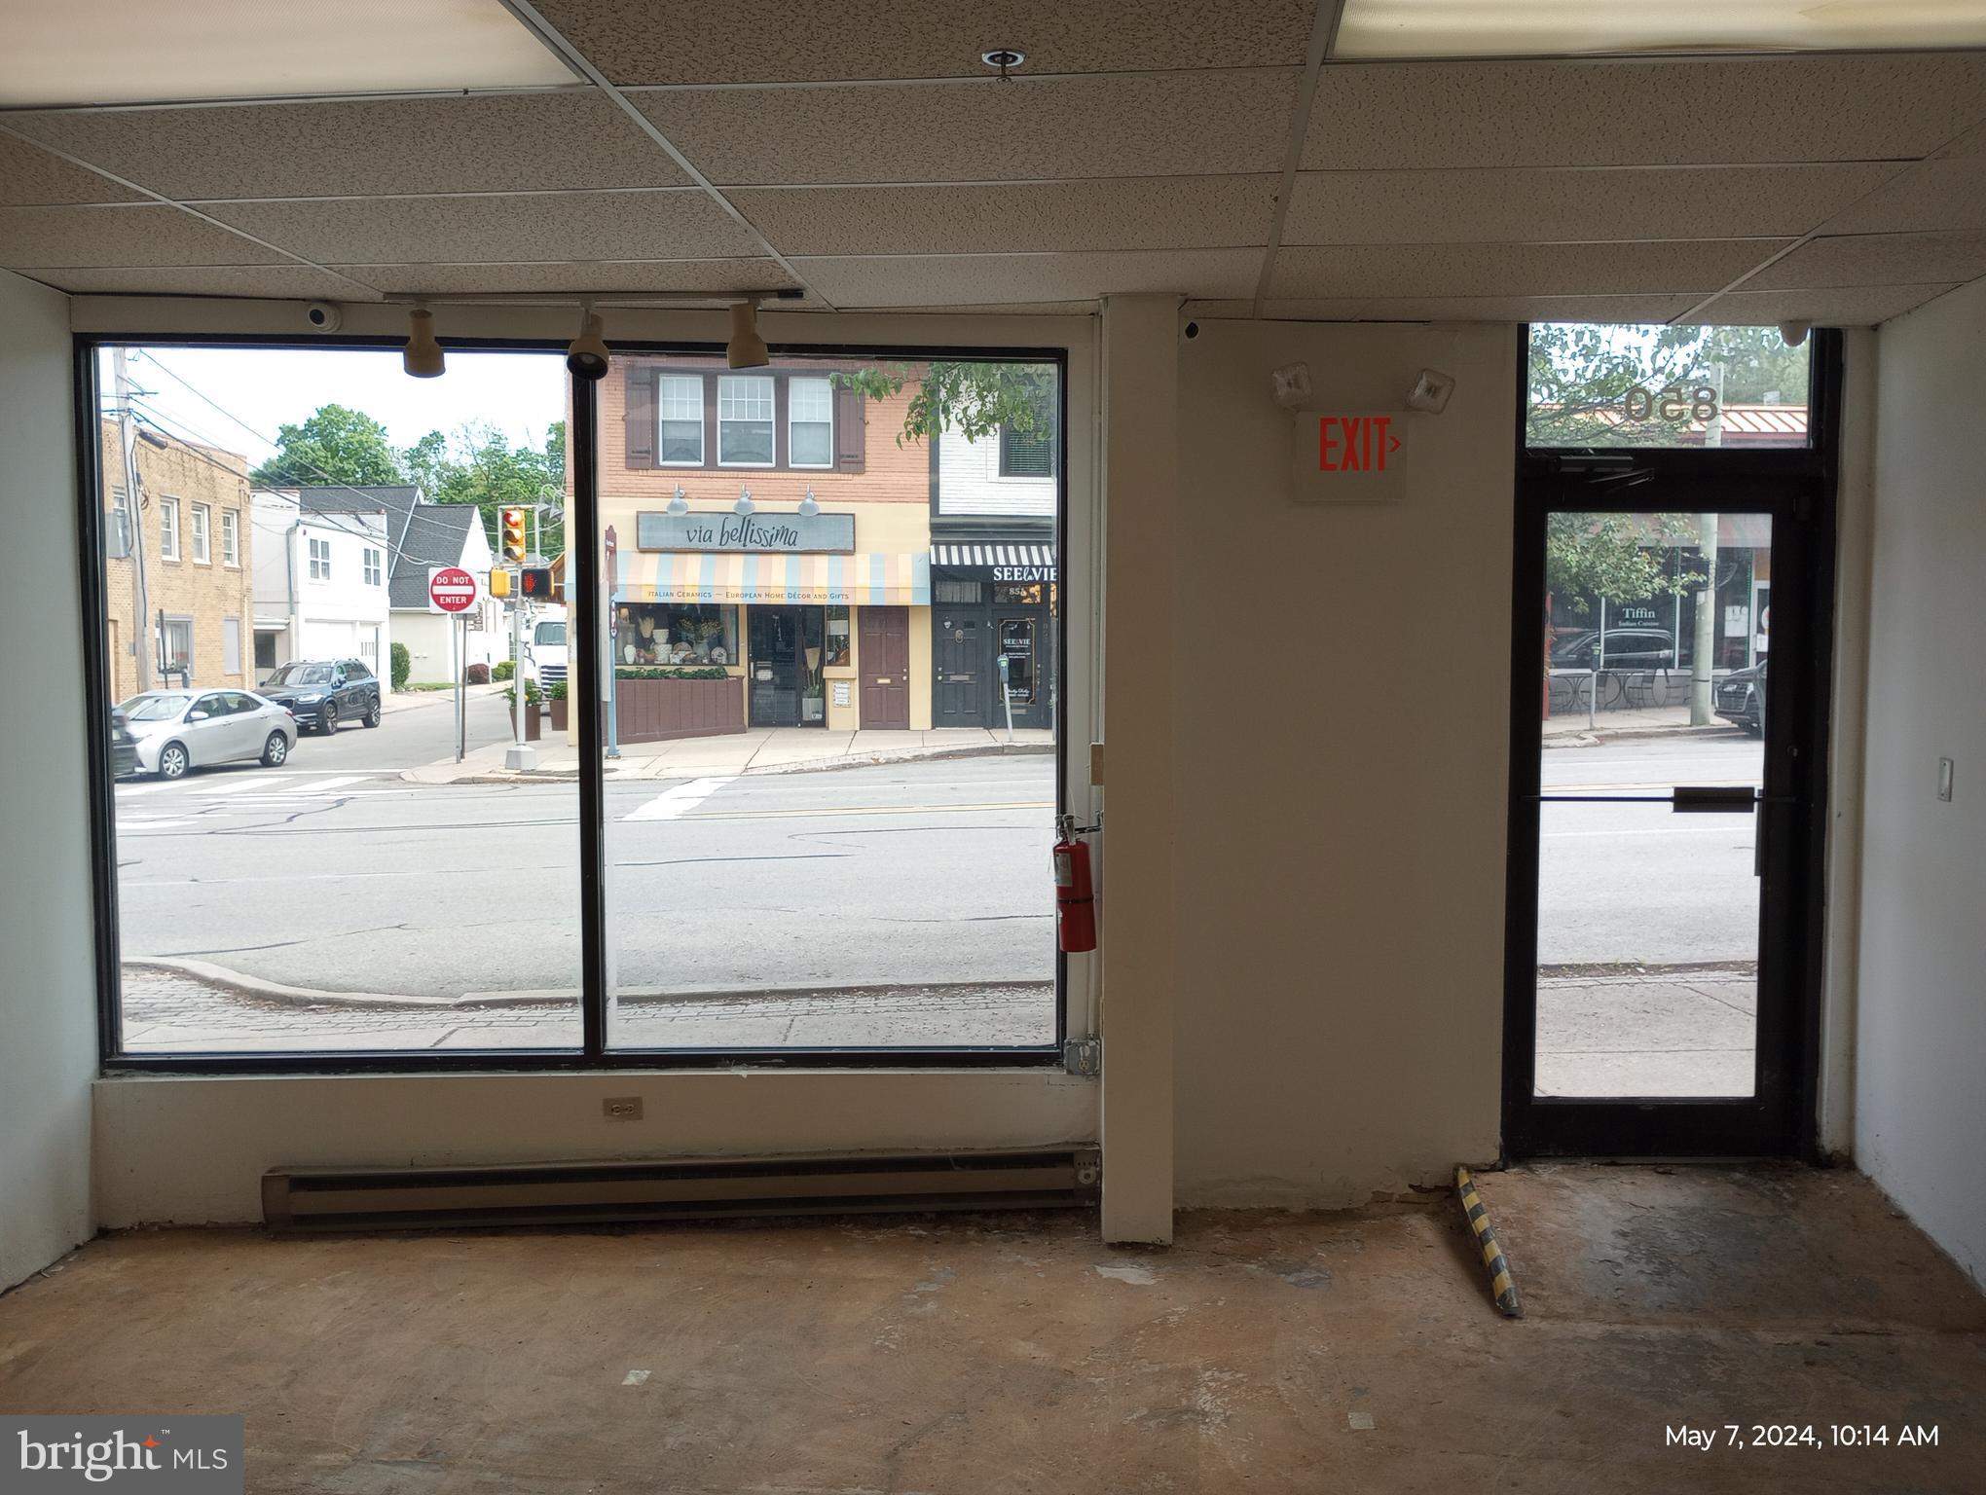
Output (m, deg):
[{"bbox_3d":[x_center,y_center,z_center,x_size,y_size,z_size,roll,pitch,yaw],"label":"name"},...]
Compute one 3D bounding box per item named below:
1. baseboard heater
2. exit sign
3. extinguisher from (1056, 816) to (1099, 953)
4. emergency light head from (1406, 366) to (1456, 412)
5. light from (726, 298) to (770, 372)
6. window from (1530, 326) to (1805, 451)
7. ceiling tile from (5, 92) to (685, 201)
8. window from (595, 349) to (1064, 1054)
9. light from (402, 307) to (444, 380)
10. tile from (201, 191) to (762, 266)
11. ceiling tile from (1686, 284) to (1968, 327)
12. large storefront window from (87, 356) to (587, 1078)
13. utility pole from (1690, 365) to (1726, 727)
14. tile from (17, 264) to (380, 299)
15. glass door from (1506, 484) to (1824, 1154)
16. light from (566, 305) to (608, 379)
[{"bbox_3d":[-0.888,1.291,4.745,2.425,0.176,0.072,0,4,-5],"label":"baseboard heater"},{"bbox_3d":[1.054,-0.855,4.740,0.330,0.258,0.070,0,3,-2],"label":"exit sign"},{"bbox_3d":[0.241,0.396,4.666,0.118,0.400,0.108,0,4,0],"label":"extinguisher"},{"bbox_3d":[1.248,-1.016,4.580,0.095,0.100,0.080,25,12,2],"label":"emergency light head"},{"bbox_3d":[-0.668,-1.131,4.400,0.118,0.190,0.125,0,3,0],"label":"light"},{"bbox_3d":[2.046,-1.098,4.888,0.900,0.400,0.050,0,4,-3],"label":"window"},{"bbox_3d":[-1.243,-1.180,3.181,1.200,0.020,0.595,1,4,7],"label":"ceiling tile"},{"bbox_3d":[-0.477,-0.120,4.760,1.384,2.090,0.070,0,3,-3],"label":"window"},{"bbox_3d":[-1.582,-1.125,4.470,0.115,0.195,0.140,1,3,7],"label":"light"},{"bbox_3d":[-1.173,-1.217,3.782,1.200,0.020,0.595,1,4,7],"label":"tile"},{"bbox_3d":[2.282,-1.246,4.540,0.569,0.020,0.544,1,3,7],"label":"ceiling tile"},{"bbox_3d":[-1.884,-0.119,4.671,1.350,2.060,0.060,0,4,-5],"label":"large storefront window"},{"bbox_3d":[11.847,-3.324,26.620,0.330,5.940,0.330,1,3,7],"label":"utility pole"},{"bbox_3d":[-2.172,-1.260,4.344,0.854,0.020,0.366,1,3,7],"label":"tile"},{"bbox_3d":[2.054,0.236,4.915,0.952,2.053,0.070,0,3,-2],"label":"glass door"},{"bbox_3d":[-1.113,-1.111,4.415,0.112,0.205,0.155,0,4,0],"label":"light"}]

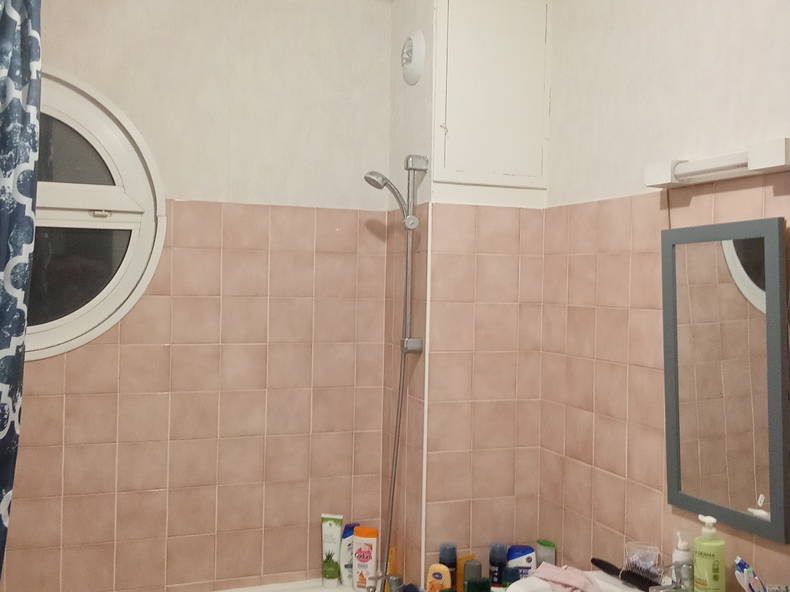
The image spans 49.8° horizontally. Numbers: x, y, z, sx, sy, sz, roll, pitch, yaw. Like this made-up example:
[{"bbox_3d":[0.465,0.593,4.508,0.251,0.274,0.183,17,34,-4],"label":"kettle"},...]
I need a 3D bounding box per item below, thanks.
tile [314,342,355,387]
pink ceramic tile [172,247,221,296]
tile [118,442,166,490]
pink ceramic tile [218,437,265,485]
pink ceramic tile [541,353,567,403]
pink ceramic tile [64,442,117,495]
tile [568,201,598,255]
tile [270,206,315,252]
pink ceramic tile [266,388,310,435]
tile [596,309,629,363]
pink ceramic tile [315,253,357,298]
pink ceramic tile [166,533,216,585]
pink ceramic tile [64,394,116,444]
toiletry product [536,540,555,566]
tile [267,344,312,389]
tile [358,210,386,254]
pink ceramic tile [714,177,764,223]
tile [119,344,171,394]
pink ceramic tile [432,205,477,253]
[{"bbox_3d":[-0.205,0.234,2.852,0.149,0.149,0.010,1,1,-21],"label":"tile"},{"bbox_3d":[-0.624,-0.077,2.686,0.150,0.150,0.010,1,1,-21],"label":"pink ceramic tile"},{"bbox_3d":[-0.777,0.527,2.634,0.149,0.149,0.009,1,1,-21],"label":"tile"},{"bbox_3d":[-0.494,0.532,2.741,0.149,0.149,0.009,1,1,-21],"label":"pink ceramic tile"},{"bbox_3d":[0.485,0.249,2.585,0.010,0.148,0.141,1,1,-21],"label":"pink ceramic tile"},{"bbox_3d":[-0.913,0.519,2.554,0.149,0.149,0.010,1,1,-21],"label":"pink ceramic tile"},{"bbox_3d":[0.555,-0.194,2.487,0.010,0.145,0.149,1,1,-21],"label":"tile"},{"bbox_3d":[-0.334,-0.220,2.765,0.148,0.148,0.010,1,1,-21],"label":"tile"},{"bbox_3d":[-0.349,0.383,2.799,0.149,0.149,0.010,1,1,-21],"label":"pink ceramic tile"},{"bbox_3d":[0.604,0.109,2.349,0.010,0.149,0.149,1,1,-21],"label":"tile"},{"bbox_3d":[-0.196,-0.067,2.810,0.148,0.148,0.010,1,1,-21],"label":"pink ceramic tile"},{"bbox_3d":[-0.643,0.835,2.694,0.150,0.150,0.010,1,1,-21],"label":"pink ceramic tile"},{"bbox_3d":[-0.926,0.376,2.608,0.150,0.150,0.010,1,1,-21],"label":"pink ceramic tile"},{"bbox_3d":[0.448,0.835,2.541,0.065,0.200,0.040,2,1,38],"label":"toiletry product"},{"bbox_3d":[-0.347,0.232,2.797,0.150,0.150,0.010,1,1,-21],"label":"tile"},{"bbox_3d":[-0.077,-0.211,2.859,0.097,0.144,0.010,1,1,-21],"label":"tile"},{"bbox_3d":[0.760,-0.179,1.880,0.010,0.144,0.148,1,1,-21],"label":"pink ceramic tile"},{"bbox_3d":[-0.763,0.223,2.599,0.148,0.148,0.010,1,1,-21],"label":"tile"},{"bbox_3d":[0.177,-0.201,2.541,0.142,0.144,0.010,1,1,-21],"label":"pink ceramic tile"}]

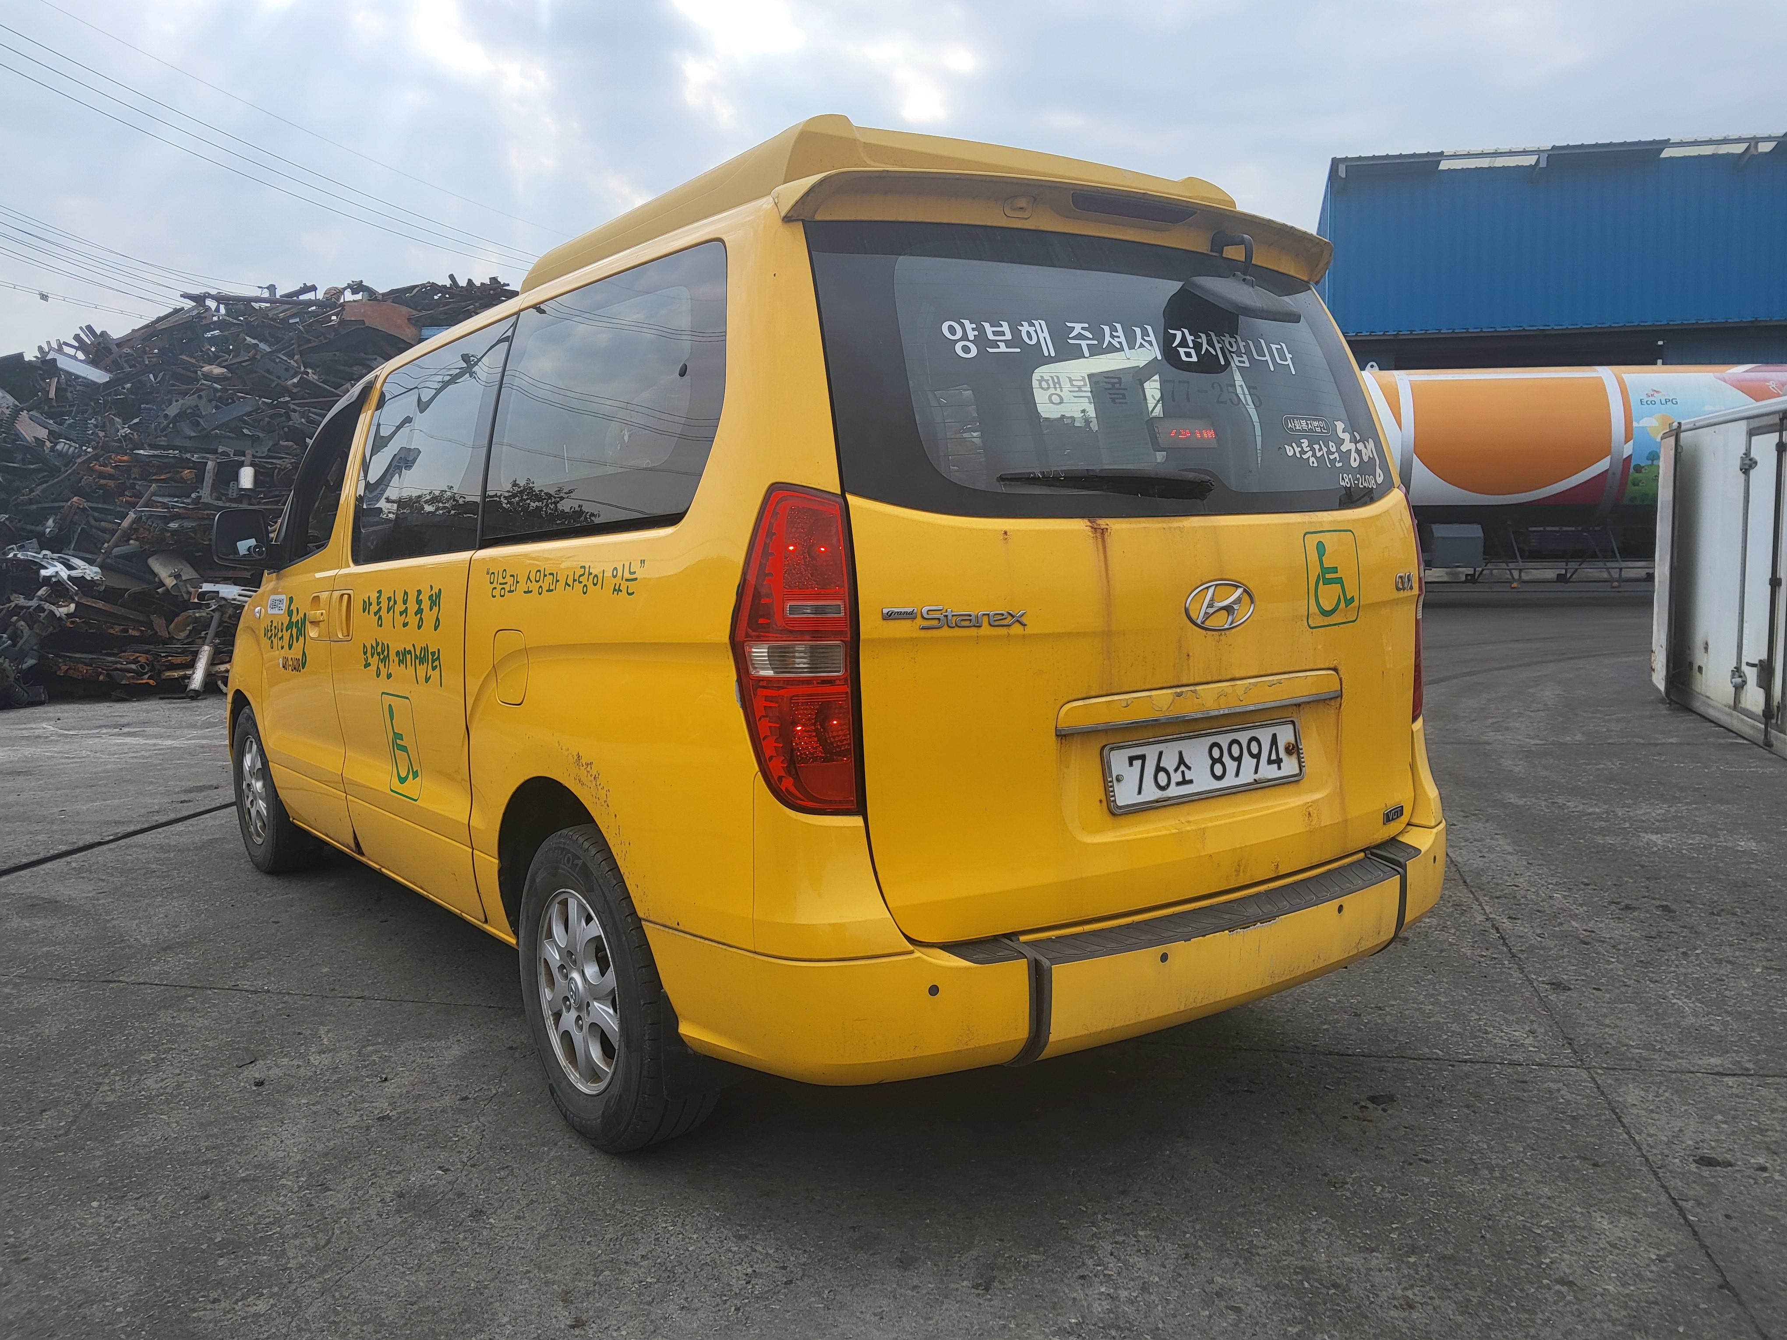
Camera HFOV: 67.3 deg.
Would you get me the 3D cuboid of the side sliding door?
[{"bbox_3d":[-1.284,-0.117,3.629,0.180,1.460,1.320,-5,6,-35],"label":"side sliding door"}]

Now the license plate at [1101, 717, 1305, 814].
[{"bbox_3d":[0.605,0.177,2.536,0.530,0.122,0.025,-5,-4,-35],"label":"license plate"}]

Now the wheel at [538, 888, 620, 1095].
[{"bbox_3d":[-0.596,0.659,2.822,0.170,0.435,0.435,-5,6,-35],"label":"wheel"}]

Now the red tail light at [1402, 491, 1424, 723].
[{"bbox_3d":[1.196,-0.155,3.108,0.180,0.535,0.160,-5,6,-35],"label":"red tail light"}]

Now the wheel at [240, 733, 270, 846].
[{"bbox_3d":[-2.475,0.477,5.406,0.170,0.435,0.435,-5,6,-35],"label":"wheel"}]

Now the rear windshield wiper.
[{"bbox_3d":[0.387,-0.324,2.368,0.510,0.060,0.065,-5,-9,-31],"label":"rear windshield wiper"}]

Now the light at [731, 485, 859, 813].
[{"bbox_3d":[-0.162,-0.025,2.138,0.180,0.535,0.160,-5,6,-35],"label":"light"}]

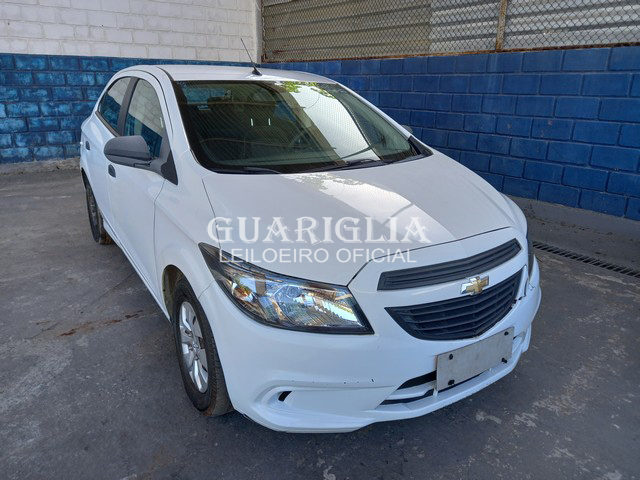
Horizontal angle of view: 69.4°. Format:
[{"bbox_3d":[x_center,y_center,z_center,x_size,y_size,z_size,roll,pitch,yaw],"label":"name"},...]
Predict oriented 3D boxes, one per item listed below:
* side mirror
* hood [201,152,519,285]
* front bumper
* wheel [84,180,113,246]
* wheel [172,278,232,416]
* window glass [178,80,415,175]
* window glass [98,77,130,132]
[{"bbox_3d":[-0.840,-0.392,2.033,0.215,0.135,0.120,-10,22,-31],"label":"side mirror"},{"bbox_3d":[0.293,-0.146,1.979,1.420,0.270,0.760,-11,22,-32],"label":"hood"},{"bbox_3d":[0.419,0.292,1.910,1.640,0.630,0.670,-11,22,-32],"label":"front bumper"},{"bbox_3d":[-1.860,-0.270,3.967,0.190,0.606,0.606,-10,22,-31],"label":"wheel"},{"bbox_3d":[-0.477,0.431,1.970,0.190,0.606,0.606,-11,22,-32],"label":"wheel"},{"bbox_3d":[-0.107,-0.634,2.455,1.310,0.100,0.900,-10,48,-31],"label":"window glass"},{"bbox_3d":[-1.343,-0.898,3.030,0.050,0.350,0.900,18,5,-37],"label":"window glass"}]

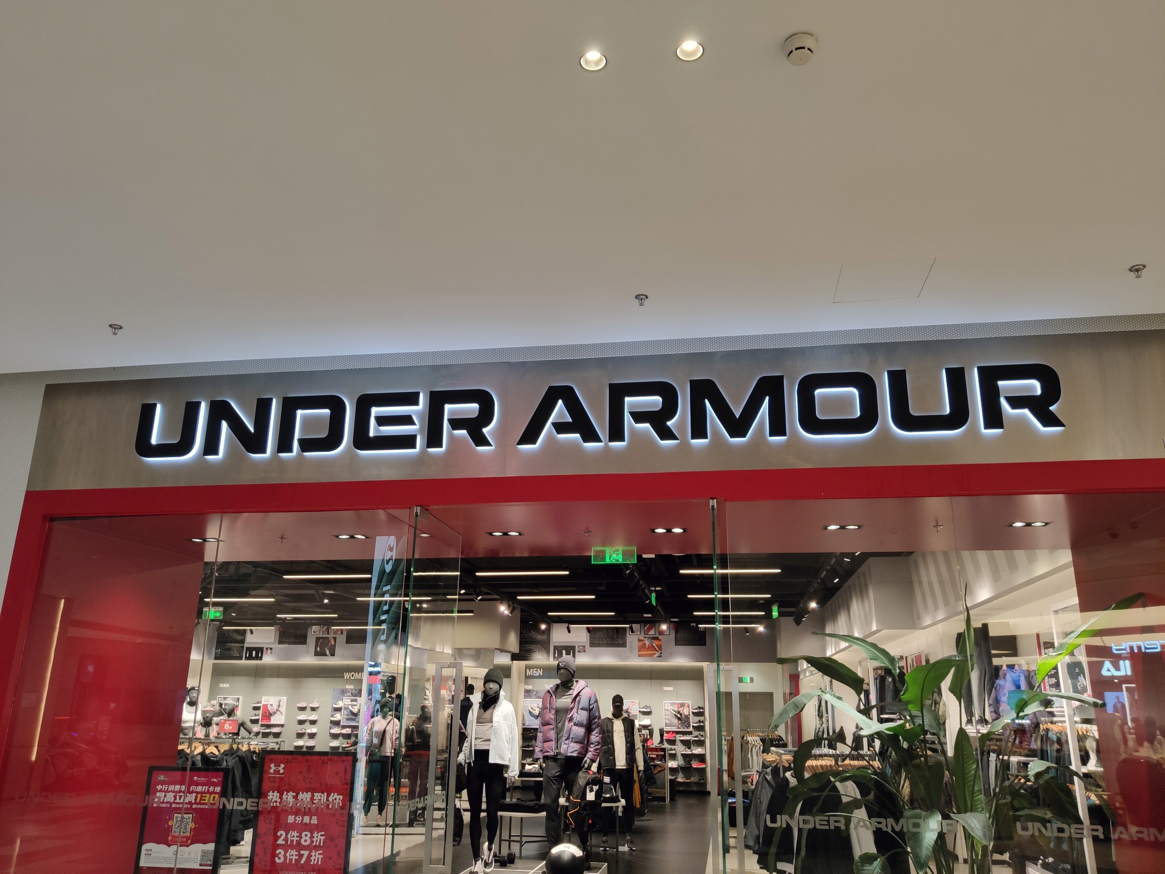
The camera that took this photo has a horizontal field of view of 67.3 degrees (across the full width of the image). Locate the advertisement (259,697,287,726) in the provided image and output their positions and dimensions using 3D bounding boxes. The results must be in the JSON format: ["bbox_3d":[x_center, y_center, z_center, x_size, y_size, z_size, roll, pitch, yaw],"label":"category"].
[{"bbox_3d":[-7.270,6.443,20.602,0.607,0.607,0.030,-2,-18,9],"label":"advertisement"}]

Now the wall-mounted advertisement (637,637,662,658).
[{"bbox_3d":[1.513,4.712,19.596,0.540,0.451,0.030,-2,-18,9],"label":"wall-mounted advertisement"}]

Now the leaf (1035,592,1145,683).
[{"bbox_3d":[3.047,1.190,5.279,0.848,0.180,0.250,-37,-19,-3],"label":"leaf"}]

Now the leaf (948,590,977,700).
[{"bbox_3d":[2.366,1.296,5.462,0.120,0.655,0.120,-2,-18,9],"label":"leaf"}]

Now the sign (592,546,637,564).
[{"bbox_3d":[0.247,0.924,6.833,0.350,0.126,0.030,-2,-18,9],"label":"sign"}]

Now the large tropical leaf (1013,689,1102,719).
[{"bbox_3d":[2.817,1.583,5.194,0.480,0.156,0.220,-2,-18,9],"label":"large tropical leaf"}]

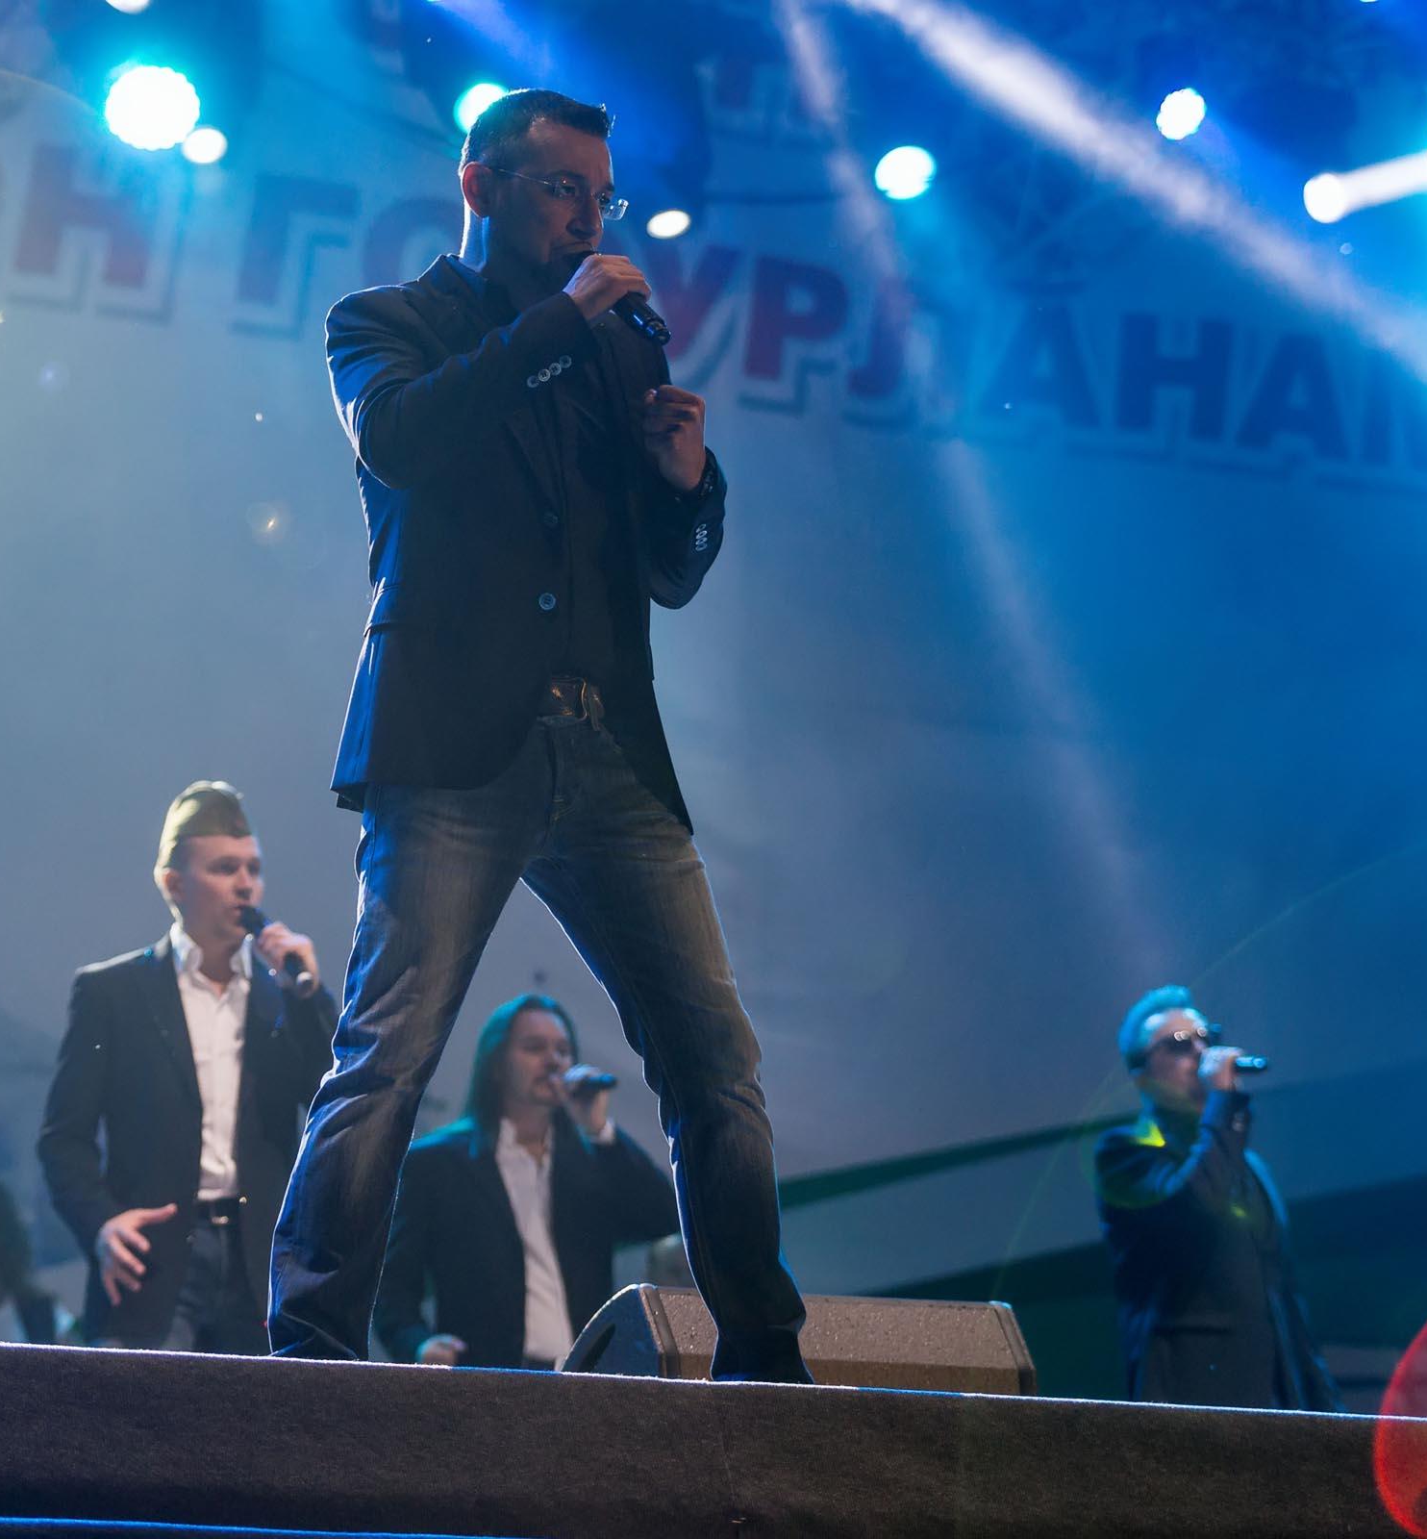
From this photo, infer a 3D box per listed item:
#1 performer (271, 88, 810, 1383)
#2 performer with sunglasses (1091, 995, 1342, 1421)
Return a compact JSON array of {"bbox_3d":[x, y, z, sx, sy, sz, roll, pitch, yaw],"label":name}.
[{"bbox_3d":[-0.223,-0.083,5.732,0.680,1.750,0.500,12,-22,-38],"label":"performer"},{"bbox_3d":[1.215,1.396,10.745,0.580,1.810,0.480,10,-21,-34],"label":"performer with sunglasses"}]

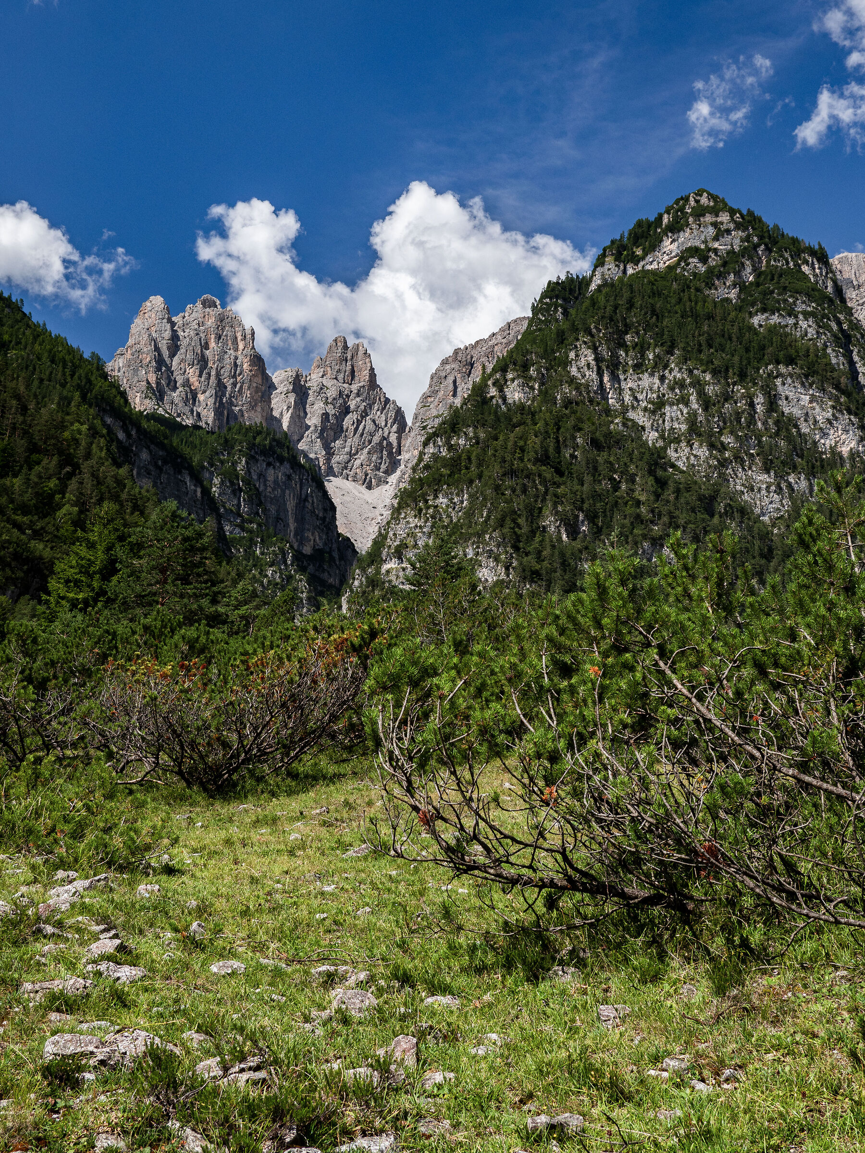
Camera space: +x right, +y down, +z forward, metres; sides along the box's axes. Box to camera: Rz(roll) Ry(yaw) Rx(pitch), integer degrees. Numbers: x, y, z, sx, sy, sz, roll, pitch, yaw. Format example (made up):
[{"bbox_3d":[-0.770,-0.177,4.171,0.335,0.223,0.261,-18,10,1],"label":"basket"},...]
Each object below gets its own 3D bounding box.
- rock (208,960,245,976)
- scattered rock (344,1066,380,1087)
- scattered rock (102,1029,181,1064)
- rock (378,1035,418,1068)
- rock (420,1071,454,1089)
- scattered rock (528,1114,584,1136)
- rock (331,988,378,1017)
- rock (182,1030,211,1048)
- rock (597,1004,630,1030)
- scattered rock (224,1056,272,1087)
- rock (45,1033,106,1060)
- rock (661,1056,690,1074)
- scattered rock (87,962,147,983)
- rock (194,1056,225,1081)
[{"bbox_3d":[-0.958,1.830,6.231,0.168,0.058,0.135,0,-3,0],"label":"rock"},{"bbox_3d":[-0.249,1.761,4.694,0.127,0.058,0.095,0,-3,0],"label":"scattered rock"},{"bbox_3d":[-1.070,1.731,4.906,0.280,0.087,0.194,1,-3,-12],"label":"scattered rock"},{"bbox_3d":[-0.131,1.749,4.904,0.146,0.106,0.110,0,-3,0],"label":"rock"},{"bbox_3d":[0.017,1.738,4.599,0.116,0.044,0.089,0,-3,0],"label":"rock"},{"bbox_3d":[0.388,1.725,4.189,0.180,0.055,0.101,0,-3,5],"label":"scattered rock"},{"bbox_3d":[-0.326,1.782,5.567,0.195,0.100,0.156,0,-3,0],"label":"rock"},{"bbox_3d":[-0.891,1.751,5.039,0.107,0.048,0.082,1,-3,-10],"label":"rock"},{"bbox_3d":[0.717,1.744,5.279,0.129,0.081,0.099,0,-3,8],"label":"rock"},{"bbox_3d":[-0.650,1.748,4.705,0.165,0.090,0.124,0,-3,0],"label":"scattered rock"},{"bbox_3d":[-1.321,1.740,4.926,0.229,0.070,0.151,1,-3,-15],"label":"rock"},{"bbox_3d":[0.877,1.767,4.822,0.101,0.057,0.081,0,-3,0],"label":"rock"},{"bbox_3d":[-1.418,1.775,5.966,0.269,0.082,0.178,1,-3,-13],"label":"scattered rock"},{"bbox_3d":[-0.794,1.758,4.758,0.106,0.071,0.090,0,-3,0],"label":"rock"}]

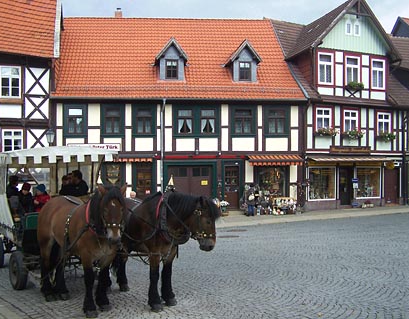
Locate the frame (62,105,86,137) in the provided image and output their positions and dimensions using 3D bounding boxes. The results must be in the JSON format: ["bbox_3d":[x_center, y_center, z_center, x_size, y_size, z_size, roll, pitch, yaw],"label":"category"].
[{"bbox_3d":[-6.830,-2.011,24.692,1.280,1.799,0.160,0,0,-4],"label":"frame"}]

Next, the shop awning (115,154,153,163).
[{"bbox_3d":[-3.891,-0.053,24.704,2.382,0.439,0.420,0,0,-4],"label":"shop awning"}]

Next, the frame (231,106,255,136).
[{"bbox_3d":[2.121,-2.053,25.318,1.345,1.720,0.160,0,0,-4],"label":"frame"}]

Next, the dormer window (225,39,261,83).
[{"bbox_3d":[2.216,-5.483,27.015,1.800,2.356,2.350,0,0,-4],"label":"dormer window"}]

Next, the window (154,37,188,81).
[{"bbox_3d":[-1.839,-5.549,26.803,1.800,2.336,2.350,0,0,-4],"label":"window"}]

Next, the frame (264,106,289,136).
[{"bbox_3d":[3.939,-2.058,25.445,1.369,1.717,0.160,0,0,-4],"label":"frame"}]

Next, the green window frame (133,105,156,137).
[{"bbox_3d":[-3.204,-2.058,24.946,1.310,1.764,0.160,0,0,-4],"label":"green window frame"}]

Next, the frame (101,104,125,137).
[{"bbox_3d":[-4.876,-2.048,24.829,1.293,1.756,0.160,0,0,-4],"label":"frame"}]

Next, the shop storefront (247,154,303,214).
[{"bbox_3d":[3.752,1.378,25.017,2.900,3.170,1.100,0,0,-4],"label":"shop storefront"}]

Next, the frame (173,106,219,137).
[{"bbox_3d":[-0.431,-2.039,25.140,2.532,1.740,0.160,0,0,-4],"label":"frame"}]

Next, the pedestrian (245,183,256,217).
[{"bbox_3d":[2.336,2.092,23.700,0.500,1.630,0.380,0,0,14],"label":"pedestrian"}]

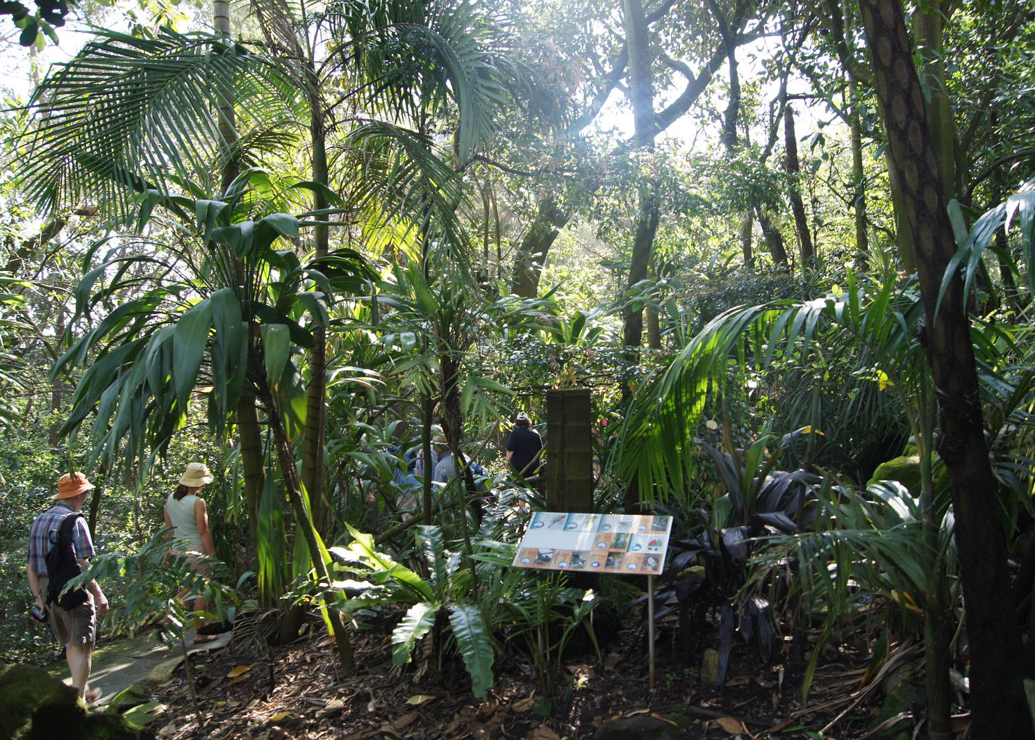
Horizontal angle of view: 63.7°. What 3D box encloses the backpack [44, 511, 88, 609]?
[{"bbox_3d":[-3.416,1.447,6.314,0.290,0.680,0.210,-1,-6,10],"label":"backpack"}]

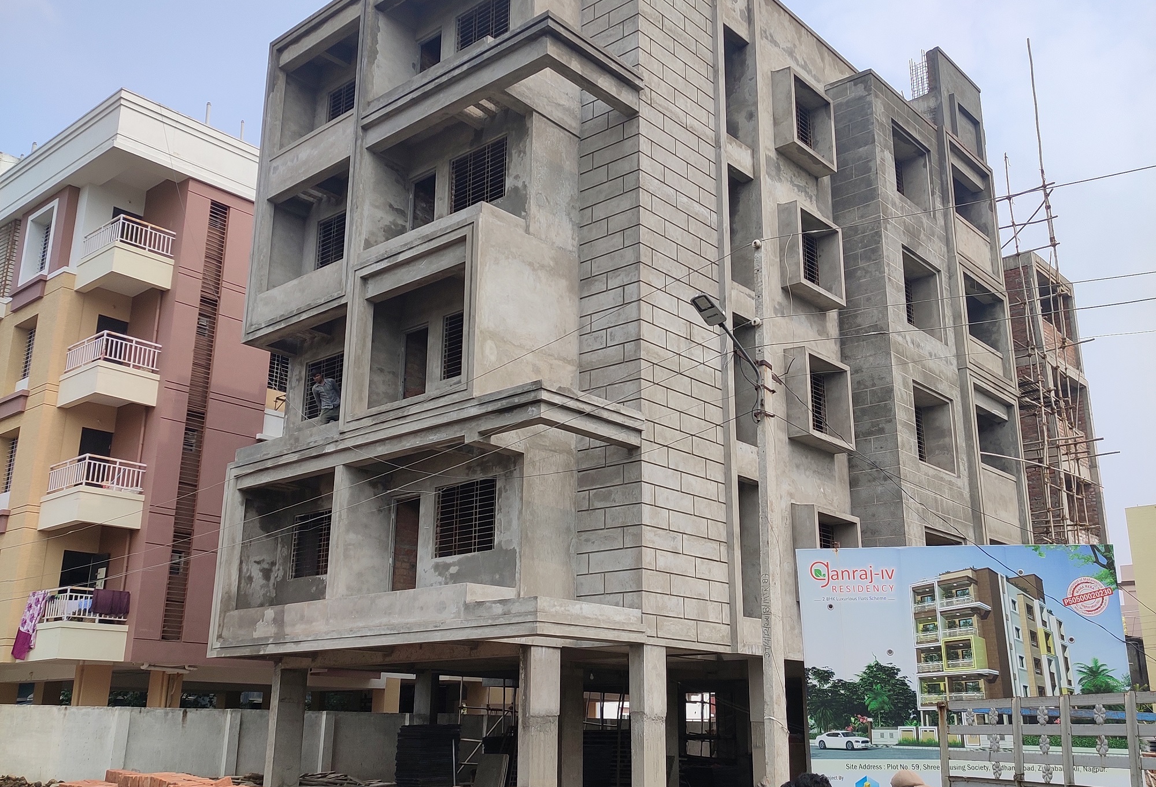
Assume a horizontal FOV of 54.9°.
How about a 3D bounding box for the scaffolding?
[{"bbox_3d":[13.115,-0.332,29.746,1.900,19.500,3.600,-14,-22,40],"label":"scaffolding"}]

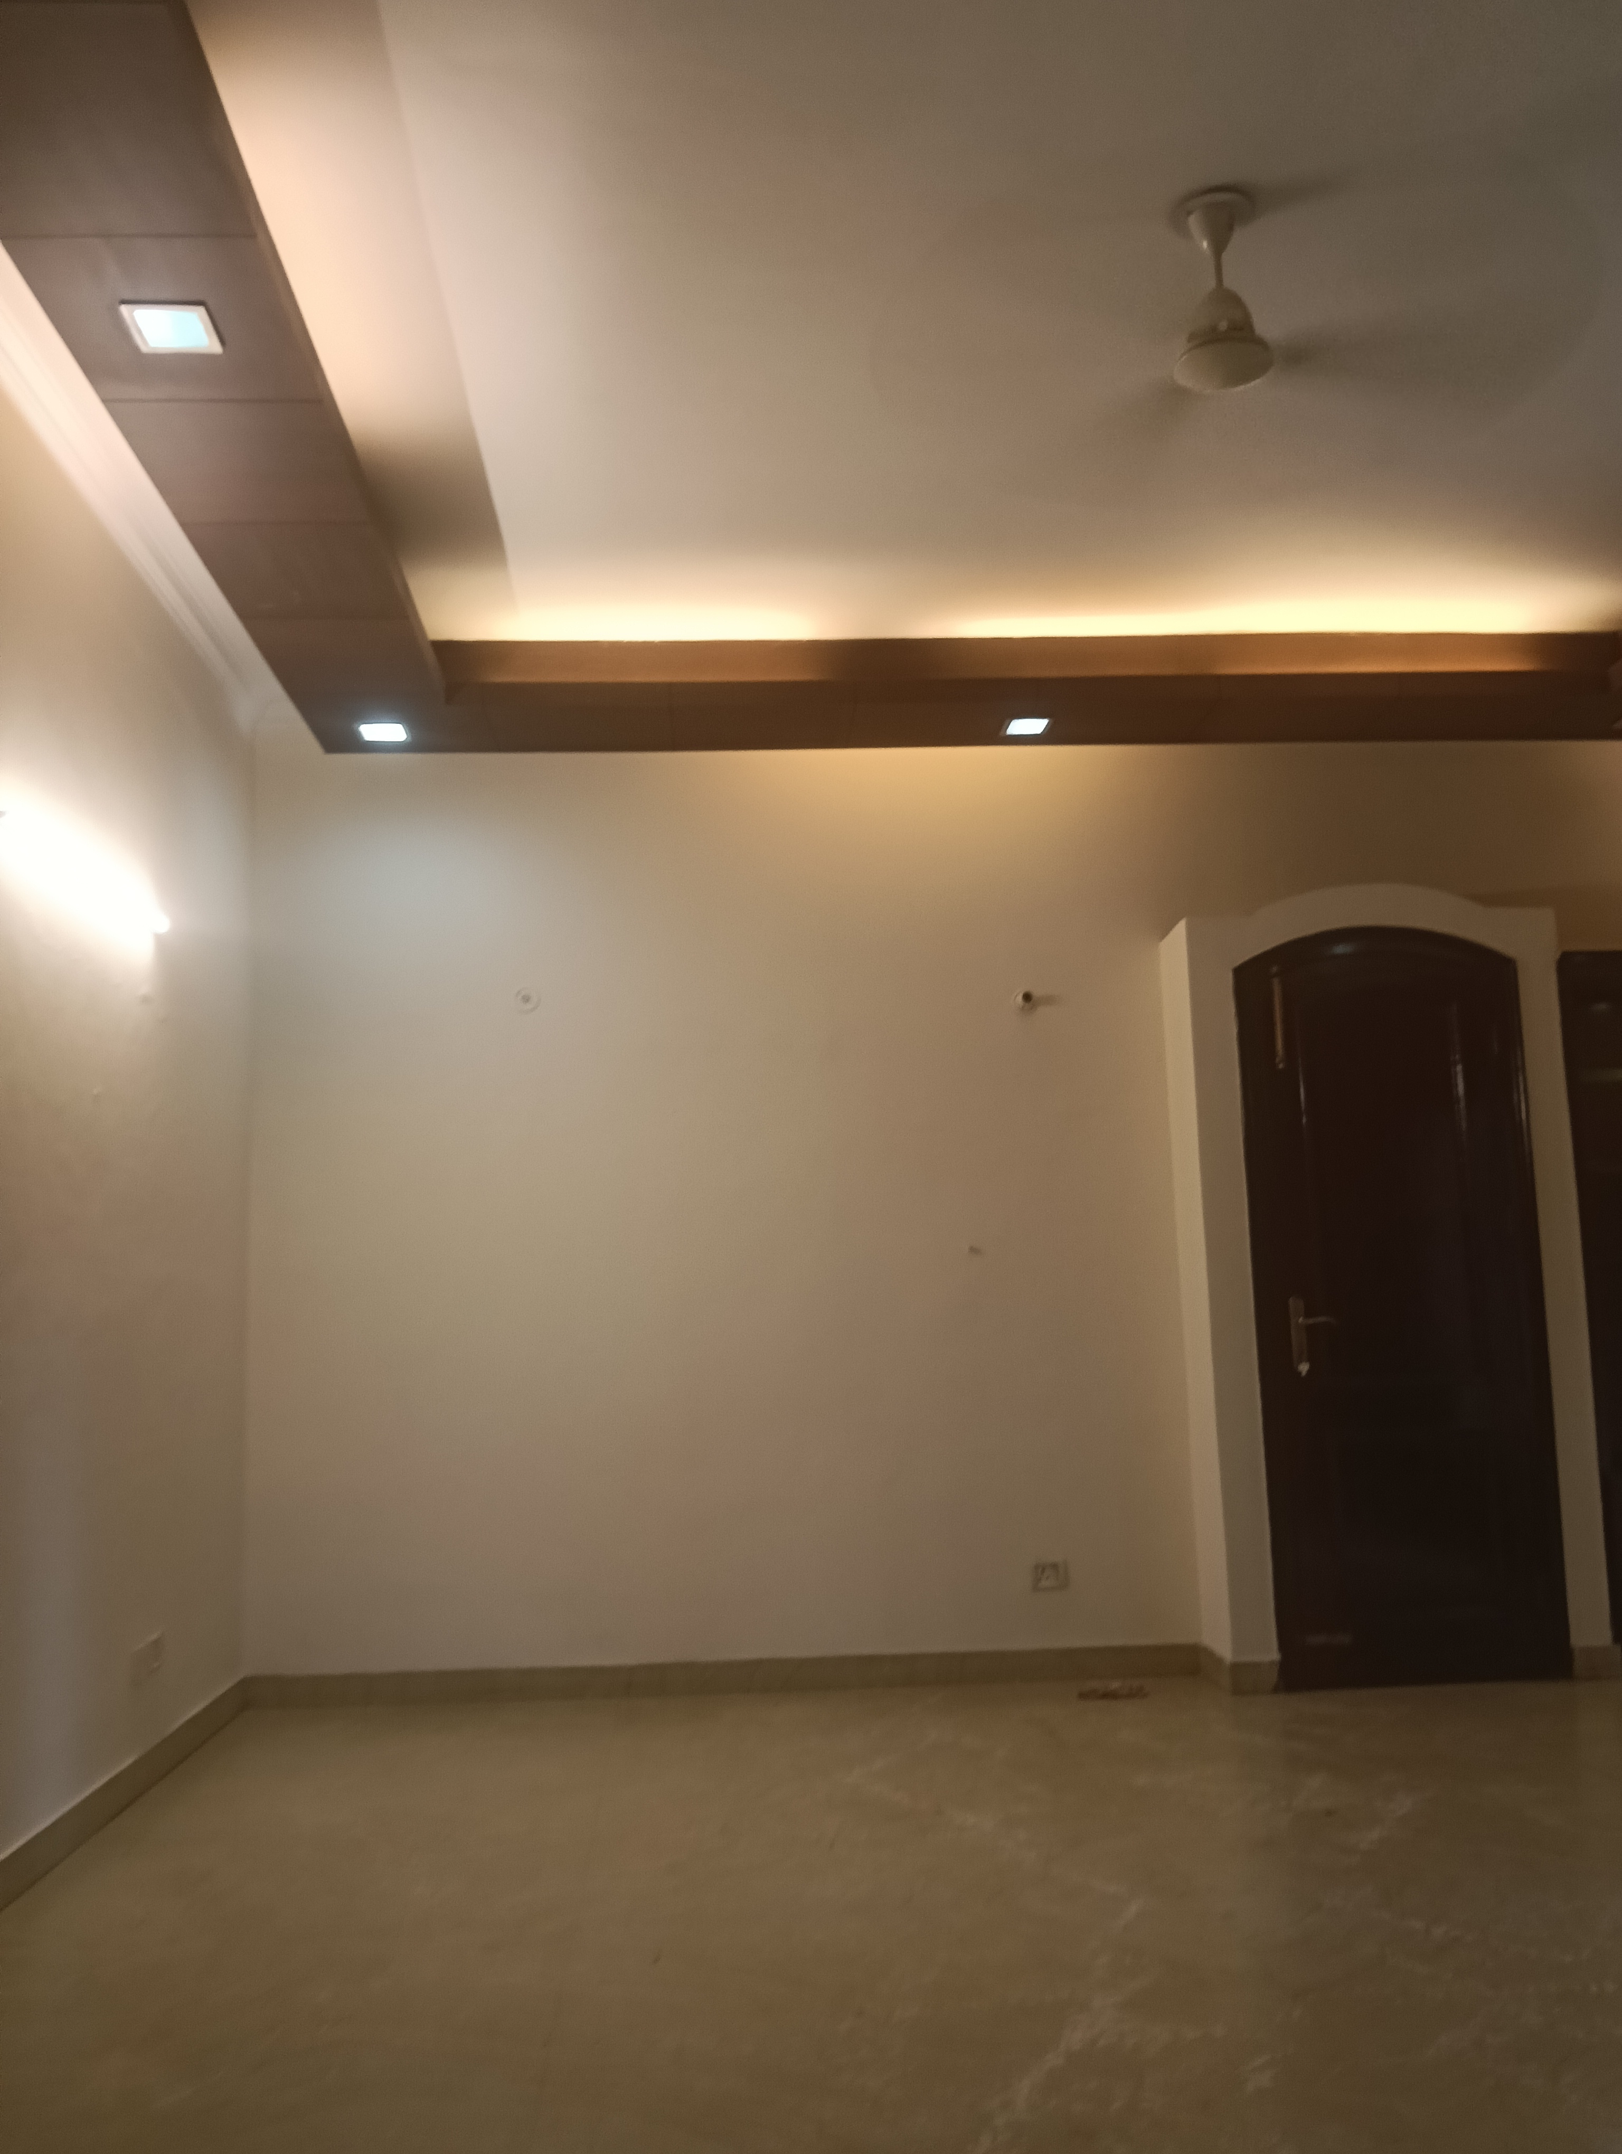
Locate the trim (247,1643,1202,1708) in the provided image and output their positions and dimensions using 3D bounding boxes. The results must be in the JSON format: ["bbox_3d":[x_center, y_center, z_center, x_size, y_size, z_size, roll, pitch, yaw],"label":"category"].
[{"bbox_3d":[-0.267,1.960,5.502,3.102,0.099,0.020,-1,-8,-2],"label":"trim"}]

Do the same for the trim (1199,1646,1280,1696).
[{"bbox_3d":[1.379,1.905,5.413,0.150,0.099,0.307,-1,-8,-2],"label":"trim"}]

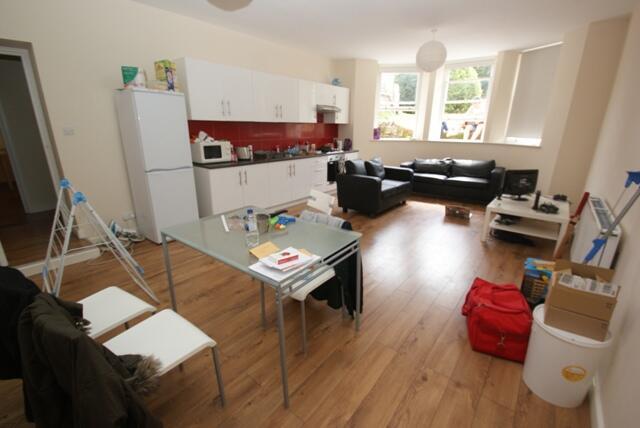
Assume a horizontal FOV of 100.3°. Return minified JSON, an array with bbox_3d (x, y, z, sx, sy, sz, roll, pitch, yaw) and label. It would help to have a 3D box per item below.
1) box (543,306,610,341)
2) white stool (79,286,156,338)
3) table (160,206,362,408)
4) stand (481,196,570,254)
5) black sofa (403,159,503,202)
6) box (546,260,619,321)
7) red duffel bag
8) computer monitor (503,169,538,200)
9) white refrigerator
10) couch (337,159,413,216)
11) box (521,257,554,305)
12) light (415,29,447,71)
[{"bbox_3d":[1.426,0.549,1.513,0.230,0.117,0.270,12,20,35],"label":"box"},{"bbox_3d":[-1.303,0.594,1.517,0.460,0.790,0.490,10,19,30],"label":"white stool"},{"bbox_3d":[-0.415,0.493,1.954,1.171,0.752,0.771,12,20,35],"label":"table"},{"bbox_3d":[2.810,0.128,3.662,0.830,0.500,0.700,15,22,40],"label":"stand"},{"bbox_3d":[2.976,-0.778,6.258,2.000,0.820,0.830,12,20,35],"label":"black sofa"},{"bbox_3d":[1.438,0.413,1.480,0.240,0.165,0.290,14,21,39],"label":"box"},{"bbox_3d":[1.270,0.736,1.912,0.310,0.330,0.490,8,18,24],"label":"red duffel bag"},{"bbox_3d":[2.961,-0.402,3.944,0.390,0.400,0.160,2,16,4],"label":"computer monitor"},{"bbox_3d":[-2.189,-0.632,3.679,0.610,1.860,0.580,12,20,33],"label":"white refrigerator"},{"bbox_3d":[1.104,-0.522,5.346,0.871,0.816,1.435,14,21,39],"label":"couch"},{"bbox_3d":[1.946,0.617,2.334,0.270,0.332,0.236,13,21,38],"label":"box"},{"bbox_3d":[1.519,-2.214,3.618,0.390,0.520,0.390,13,21,38],"label":"light"}]

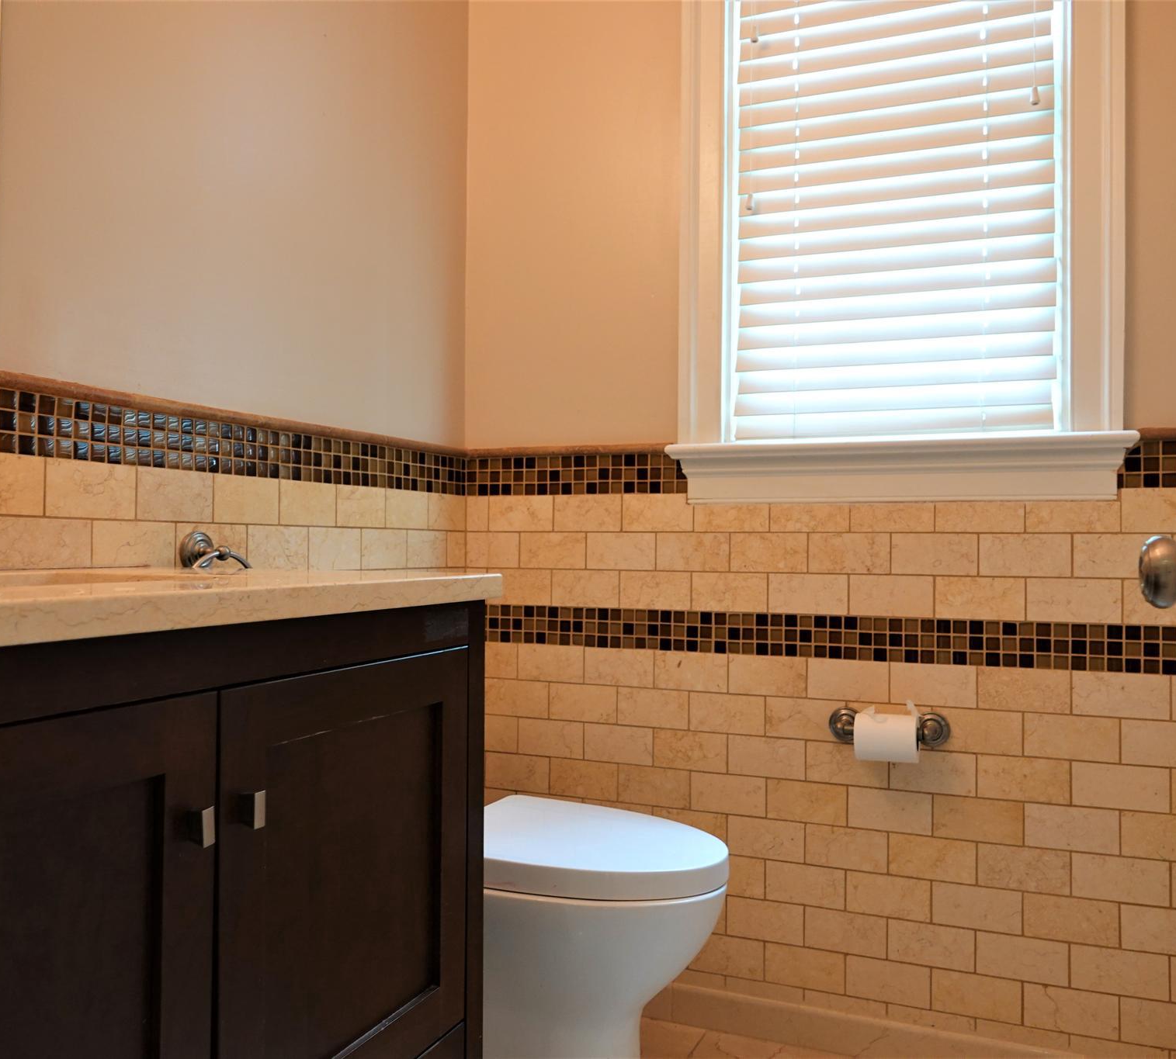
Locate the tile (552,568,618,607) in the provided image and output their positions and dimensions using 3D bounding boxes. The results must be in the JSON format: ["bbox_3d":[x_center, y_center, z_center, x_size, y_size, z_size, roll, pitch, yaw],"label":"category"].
[{"bbox_3d":[-0.003,0.123,2.217,0.151,0.076,0.010,0,-1,22],"label":"tile"}]

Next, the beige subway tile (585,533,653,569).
[{"bbox_3d":[0.071,0.045,2.210,0.152,0.076,0.010,0,-2,22],"label":"beige subway tile"}]

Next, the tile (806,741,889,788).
[{"bbox_3d":[0.492,0.444,2.005,0.152,0.077,0.010,0,-1,22],"label":"tile"}]

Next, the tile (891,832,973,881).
[{"bbox_3d":[0.634,0.603,1.948,0.152,0.076,0.010,0,-1,22],"label":"tile"}]

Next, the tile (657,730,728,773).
[{"bbox_3d":[0.207,0.444,2.128,0.151,0.076,0.010,0,-1,22],"label":"tile"}]

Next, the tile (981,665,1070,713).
[{"bbox_3d":[0.780,0.287,1.895,0.152,0.076,0.010,0,-1,22],"label":"tile"}]

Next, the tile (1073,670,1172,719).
[{"bbox_3d":[0.920,0.285,1.833,0.151,0.076,0.010,0,-1,22],"label":"tile"}]

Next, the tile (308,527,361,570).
[{"bbox_3d":[-0.455,0.035,1.898,0.010,0.076,0.152,0,-2,22],"label":"tile"}]

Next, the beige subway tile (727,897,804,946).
[{"bbox_3d":[0.346,0.760,2.058,0.152,0.077,0.010,0,-1,22],"label":"beige subway tile"}]

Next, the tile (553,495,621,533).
[{"bbox_3d":[0.001,-0.033,2.222,0.152,0.076,0.010,0,-1,22],"label":"tile"}]

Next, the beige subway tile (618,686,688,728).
[{"bbox_3d":[0.137,0.363,2.153,0.152,0.077,0.010,0,-1,22],"label":"beige subway tile"}]

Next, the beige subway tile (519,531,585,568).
[{"bbox_3d":[-0.073,0.045,2.241,0.152,0.076,0.010,0,-1,23],"label":"beige subway tile"}]

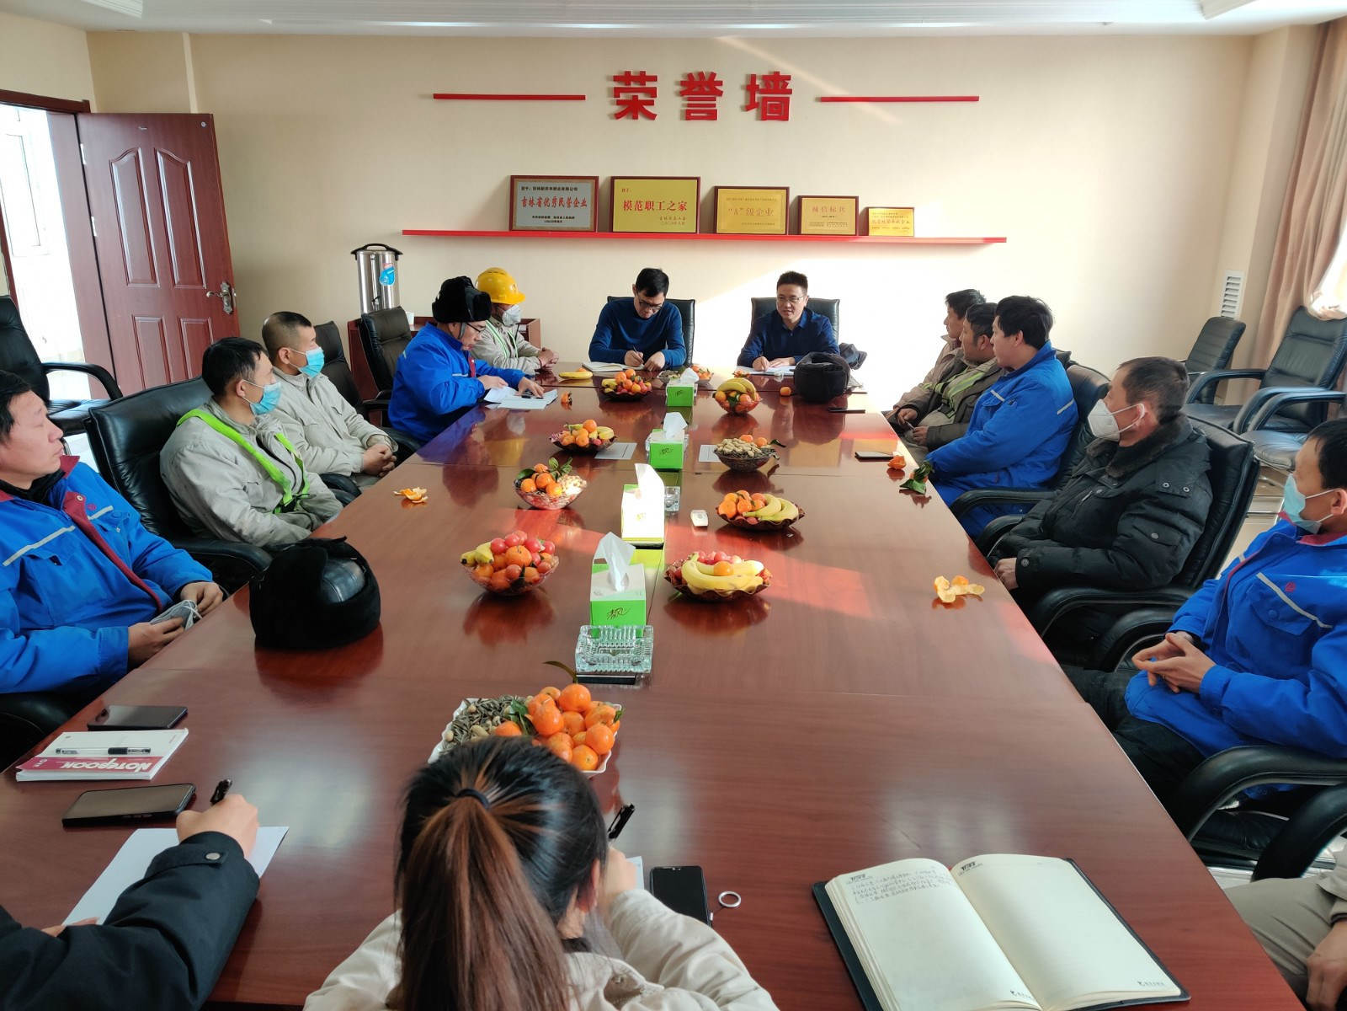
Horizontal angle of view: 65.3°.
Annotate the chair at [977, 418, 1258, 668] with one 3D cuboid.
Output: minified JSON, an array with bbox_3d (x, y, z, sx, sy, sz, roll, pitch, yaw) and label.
[{"bbox_3d":[1.183,0.289,3.029,0.660,1.070,0.670,1,17,3],"label":"chair"}]

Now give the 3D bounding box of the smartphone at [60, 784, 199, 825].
[{"bbox_3d":[-0.822,0.451,1.589,0.160,0.009,0.077,-2,16,-9],"label":"smartphone"}]

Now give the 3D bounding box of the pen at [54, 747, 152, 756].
[{"bbox_3d":[-0.928,0.400,1.712,0.150,0.011,0.011,0,16,-3],"label":"pen"}]

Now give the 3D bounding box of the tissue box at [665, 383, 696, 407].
[{"bbox_3d":[0.038,-0.509,4.748,0.112,0.086,0.222,2,16,3],"label":"tissue box"}]

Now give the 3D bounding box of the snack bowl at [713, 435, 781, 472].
[{"bbox_3d":[0.252,-0.177,3.655,0.222,0.098,0.222,1,16,0],"label":"snack bowl"}]

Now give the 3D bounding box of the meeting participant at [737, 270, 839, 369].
[{"bbox_3d":[0.653,-0.704,6.035,0.570,1.257,0.780,3,16,8],"label":"meeting participant"}]

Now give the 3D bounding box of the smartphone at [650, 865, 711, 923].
[{"bbox_3d":[0.012,0.530,1.385,0.075,0.009,0.158,-1,17,-5],"label":"smartphone"}]

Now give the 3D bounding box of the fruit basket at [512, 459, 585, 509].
[{"bbox_3d":[-0.364,-0.066,3.130,0.215,0.128,0.215,1,16,3],"label":"fruit basket"}]

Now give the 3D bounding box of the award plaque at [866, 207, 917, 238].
[{"bbox_3d":[1.431,-1.859,6.900,0.305,0.195,0.020,2,3,3],"label":"award plaque"}]

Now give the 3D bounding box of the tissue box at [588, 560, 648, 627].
[{"bbox_3d":[-0.120,0.205,2.279,0.112,0.086,0.222,0,16,-3],"label":"tissue box"}]

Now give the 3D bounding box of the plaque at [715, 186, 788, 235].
[{"bbox_3d":[0.488,-1.827,6.533,0.463,0.293,0.030,1,6,3],"label":"plaque"}]

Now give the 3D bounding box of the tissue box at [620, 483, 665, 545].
[{"bbox_3d":[-0.080,0.026,2.945,0.115,0.088,0.230,0,16,0],"label":"tissue box"}]

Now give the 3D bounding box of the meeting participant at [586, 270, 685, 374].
[{"bbox_3d":[-0.222,-0.723,6.059,0.570,1.263,0.780,1,16,1],"label":"meeting participant"}]

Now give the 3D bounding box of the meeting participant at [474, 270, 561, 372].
[{"bbox_3d":[-0.954,-0.613,5.612,0.760,1.285,0.550,8,18,23],"label":"meeting participant"}]

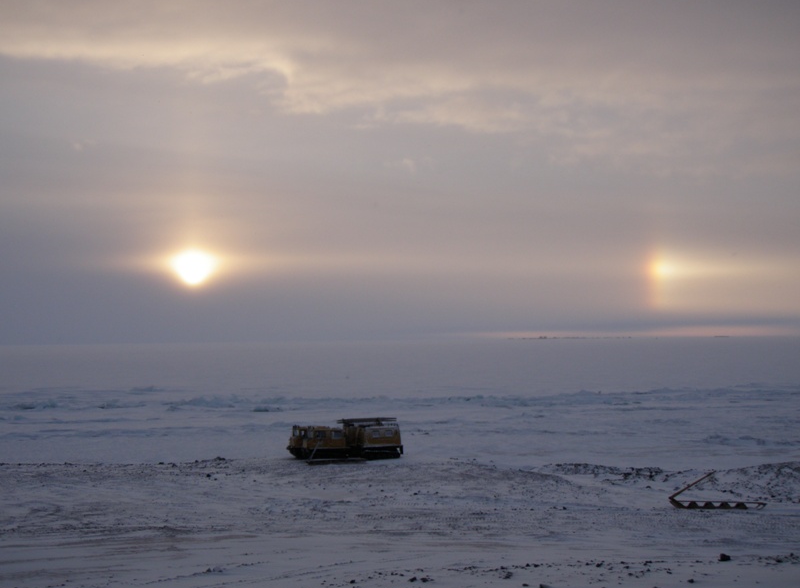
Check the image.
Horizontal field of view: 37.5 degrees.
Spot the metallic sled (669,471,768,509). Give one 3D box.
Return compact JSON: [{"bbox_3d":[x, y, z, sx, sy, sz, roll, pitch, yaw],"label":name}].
[{"bbox_3d":[13.564,8.403,50.500,4.150,1.600,1.200,-1,-2,8],"label":"metallic sled"}]

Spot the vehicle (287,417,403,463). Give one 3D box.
[{"bbox_3d":[-3.503,9.293,76.000,7.100,2.650,2.000,1,-3,-31],"label":"vehicle"}]

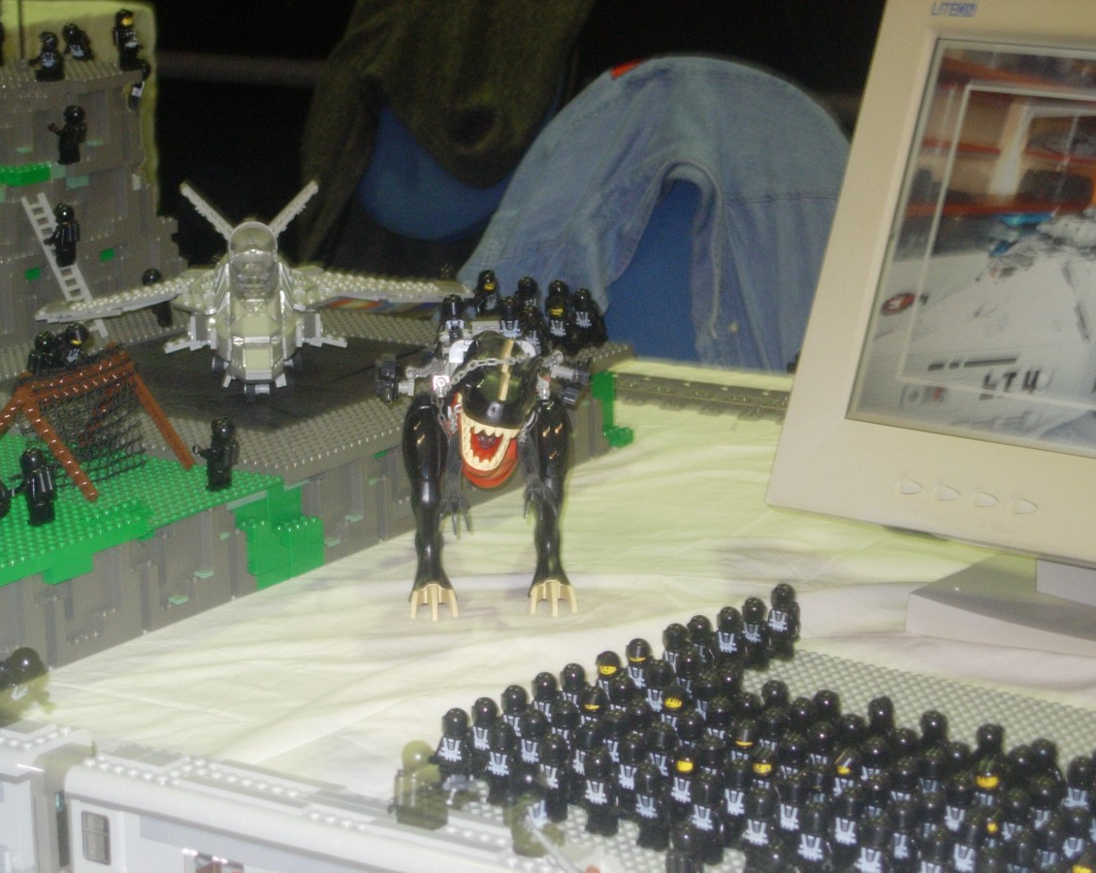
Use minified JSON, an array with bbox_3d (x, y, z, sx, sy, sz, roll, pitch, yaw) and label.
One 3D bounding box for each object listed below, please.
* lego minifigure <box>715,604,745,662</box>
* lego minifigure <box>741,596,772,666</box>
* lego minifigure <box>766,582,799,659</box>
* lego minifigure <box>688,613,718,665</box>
[{"bbox_3d":[0.101,0.114,2.108,0.024,0.042,0.014,10,18,38],"label":"lego minifigure"},{"bbox_3d":[0.116,0.110,2.125,0.024,0.042,0.014,10,18,38],"label":"lego minifigure"},{"bbox_3d":[0.133,0.104,2.146,0.024,0.042,0.014,10,18,38],"label":"lego minifigure"},{"bbox_3d":[0.084,0.118,2.095,0.024,0.042,0.014,10,18,38],"label":"lego minifigure"}]

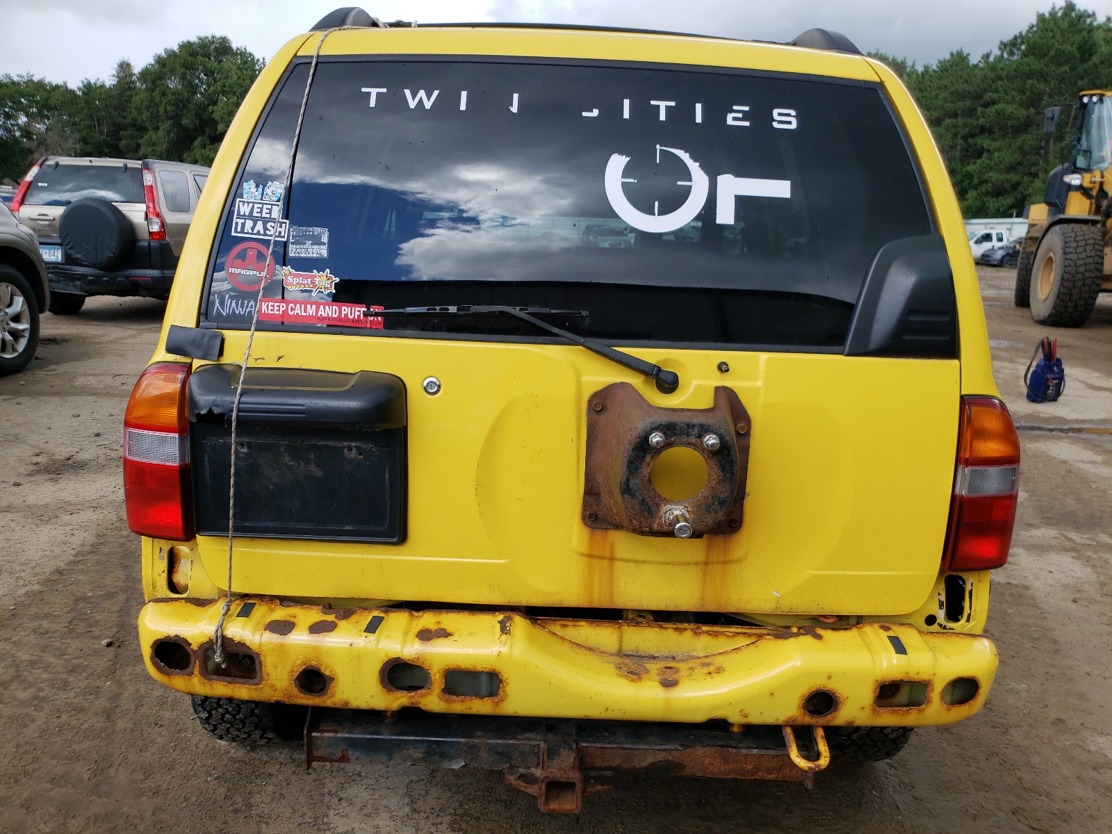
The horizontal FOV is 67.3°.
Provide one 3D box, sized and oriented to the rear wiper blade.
[{"bbox_3d":[-0.054,-0.107,1.288,0.490,0.128,0.085,2,13,0],"label":"rear wiper blade"}]

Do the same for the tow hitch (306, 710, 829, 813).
[{"bbox_3d":[0.013,0.592,1.530,0.935,0.133,0.235,2,13,0],"label":"tow hitch"}]

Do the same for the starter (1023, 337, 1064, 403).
[{"bbox_3d":[4.004,-0.386,6.819,0.270,0.530,0.180,1,13,-6],"label":"starter"}]

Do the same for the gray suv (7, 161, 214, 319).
[{"bbox_3d":[-4.680,-2.235,10.461,1.785,1.680,4.550,2,13,0],"label":"gray suv"}]

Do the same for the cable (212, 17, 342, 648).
[{"bbox_3d":[-0.461,-0.137,1.397,0.135,1.055,0.400,2,13,0],"label":"cable"}]

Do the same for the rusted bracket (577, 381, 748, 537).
[{"bbox_3d":[0.178,0.081,1.300,0.264,0.244,0.125,2,13,0],"label":"rusted bracket"}]

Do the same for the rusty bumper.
[{"bbox_3d":[0.019,0.412,1.410,1.410,0.138,0.165,2,13,0],"label":"rusty bumper"}]

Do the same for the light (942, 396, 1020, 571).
[{"bbox_3d":[0.715,0.111,1.398,0.147,0.301,0.105,2,13,0],"label":"light"}]

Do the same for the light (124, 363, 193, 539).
[{"bbox_3d":[-0.658,0.053,1.389,0.140,0.302,0.105,2,13,0],"label":"light"}]

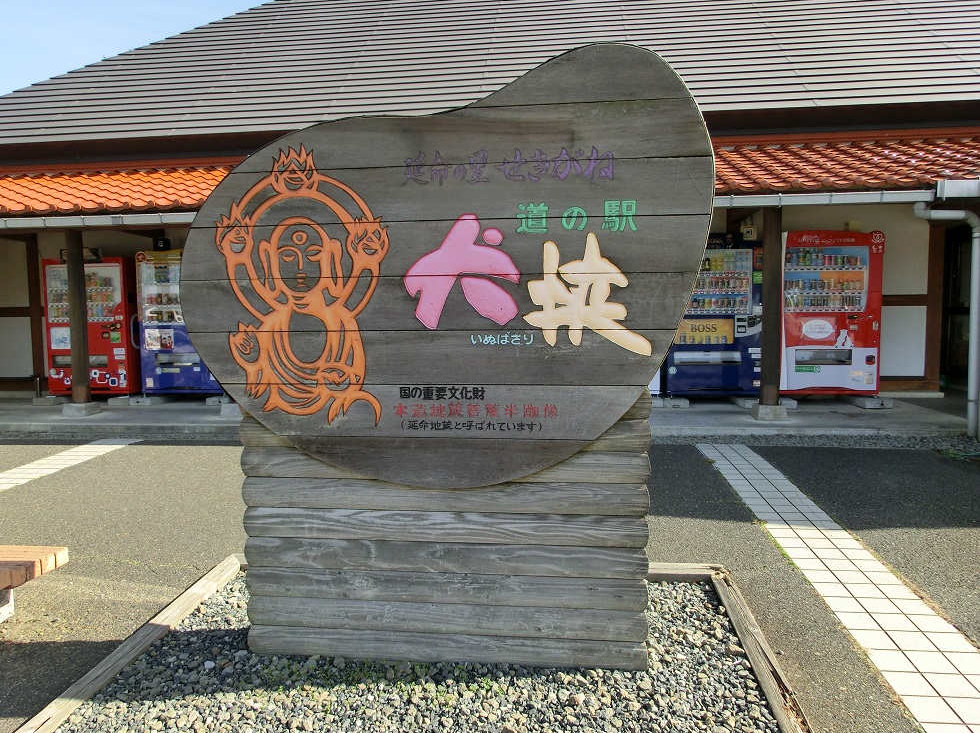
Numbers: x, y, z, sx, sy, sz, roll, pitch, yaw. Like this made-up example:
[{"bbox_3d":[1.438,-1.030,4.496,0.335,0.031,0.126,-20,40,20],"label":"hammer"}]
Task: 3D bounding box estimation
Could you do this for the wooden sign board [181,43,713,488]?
[{"bbox_3d":[-0.202,-0.342,2.556,2.007,1.600,0.060,0,4,7],"label":"wooden sign board"}]

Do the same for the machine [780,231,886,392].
[{"bbox_3d":[4.106,-0.645,8.469,1.134,1.967,0.740,0,4,7],"label":"machine"}]

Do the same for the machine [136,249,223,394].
[{"bbox_3d":[-4.071,-0.593,9.409,1.166,1.927,0.740,0,4,7],"label":"machine"}]

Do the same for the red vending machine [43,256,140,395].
[{"bbox_3d":[-5.426,-0.558,9.569,1.174,1.846,0.740,0,4,7],"label":"red vending machine"}]

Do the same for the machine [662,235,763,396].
[{"bbox_3d":[2.785,-0.637,8.611,1.141,1.966,0.740,0,4,7],"label":"machine"}]

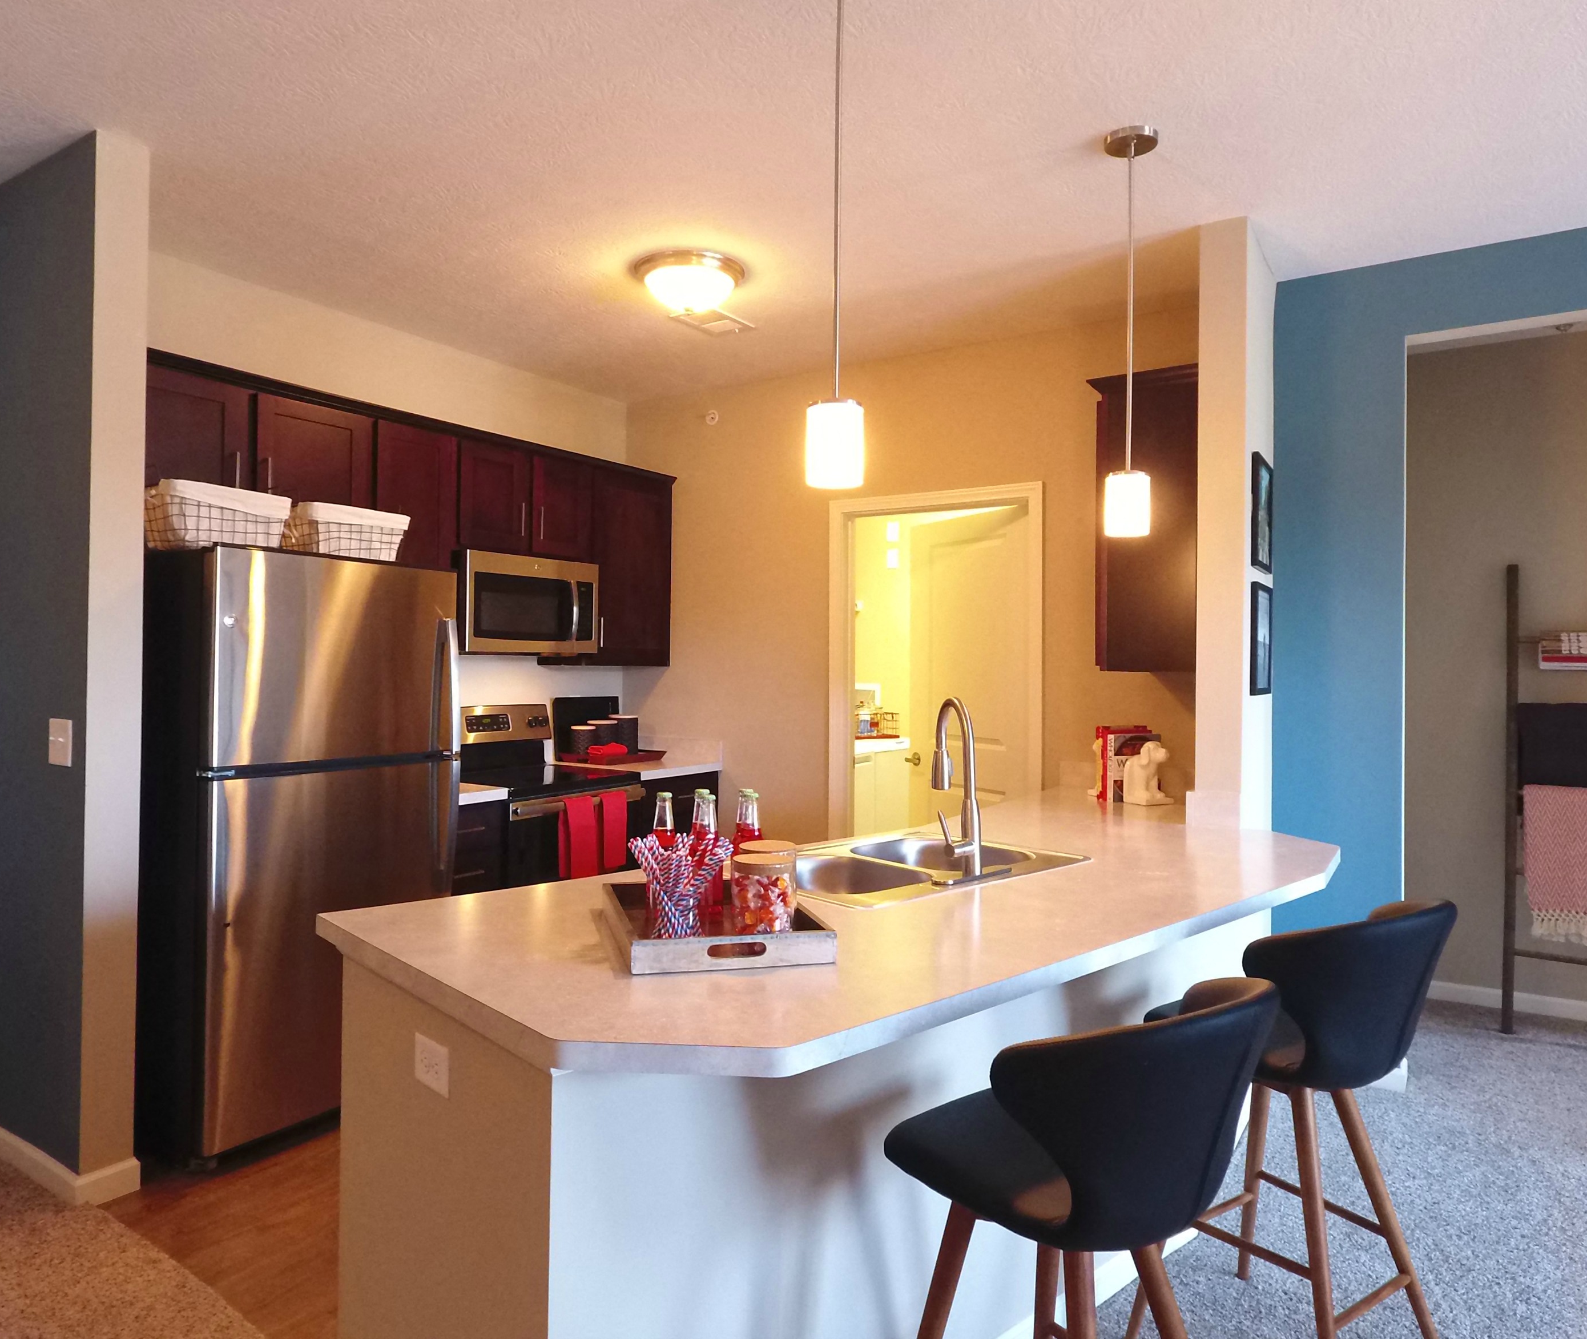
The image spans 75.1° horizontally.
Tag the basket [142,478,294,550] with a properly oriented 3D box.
[{"bbox_3d":[-1.683,-0.414,2.963,0.285,0.183,0.335,1,0,33],"label":"basket"}]

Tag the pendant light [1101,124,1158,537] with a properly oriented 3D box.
[{"bbox_3d":[0.839,-0.829,2.570,0.136,0.994,0.136,1,0,33],"label":"pendant light"}]

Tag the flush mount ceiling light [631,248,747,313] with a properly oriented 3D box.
[{"bbox_3d":[-0.347,-1.268,3.440,0.372,0.140,0.372,1,0,0],"label":"flush mount ceiling light"}]

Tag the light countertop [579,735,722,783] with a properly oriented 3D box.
[{"bbox_3d":[-0.755,0.404,4.817,0.645,0.143,0.575,1,0,33],"label":"light countertop"}]

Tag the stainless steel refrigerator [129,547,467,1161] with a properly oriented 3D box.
[{"bbox_3d":[-1.637,0.508,3.274,0.790,1.685,0.772,1,0,33],"label":"stainless steel refrigerator"}]

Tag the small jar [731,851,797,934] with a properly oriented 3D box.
[{"bbox_3d":[-0.048,0.368,1.635,0.100,0.133,0.100,1,0,0],"label":"small jar"}]

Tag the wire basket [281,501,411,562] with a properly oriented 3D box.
[{"bbox_3d":[-1.461,-0.411,3.299,0.285,0.183,0.335,1,0,33],"label":"wire basket"}]

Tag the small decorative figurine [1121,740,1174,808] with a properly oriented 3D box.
[{"bbox_3d":[1.231,0.354,3.570,0.110,0.213,0.125,1,0,-43],"label":"small decorative figurine"}]

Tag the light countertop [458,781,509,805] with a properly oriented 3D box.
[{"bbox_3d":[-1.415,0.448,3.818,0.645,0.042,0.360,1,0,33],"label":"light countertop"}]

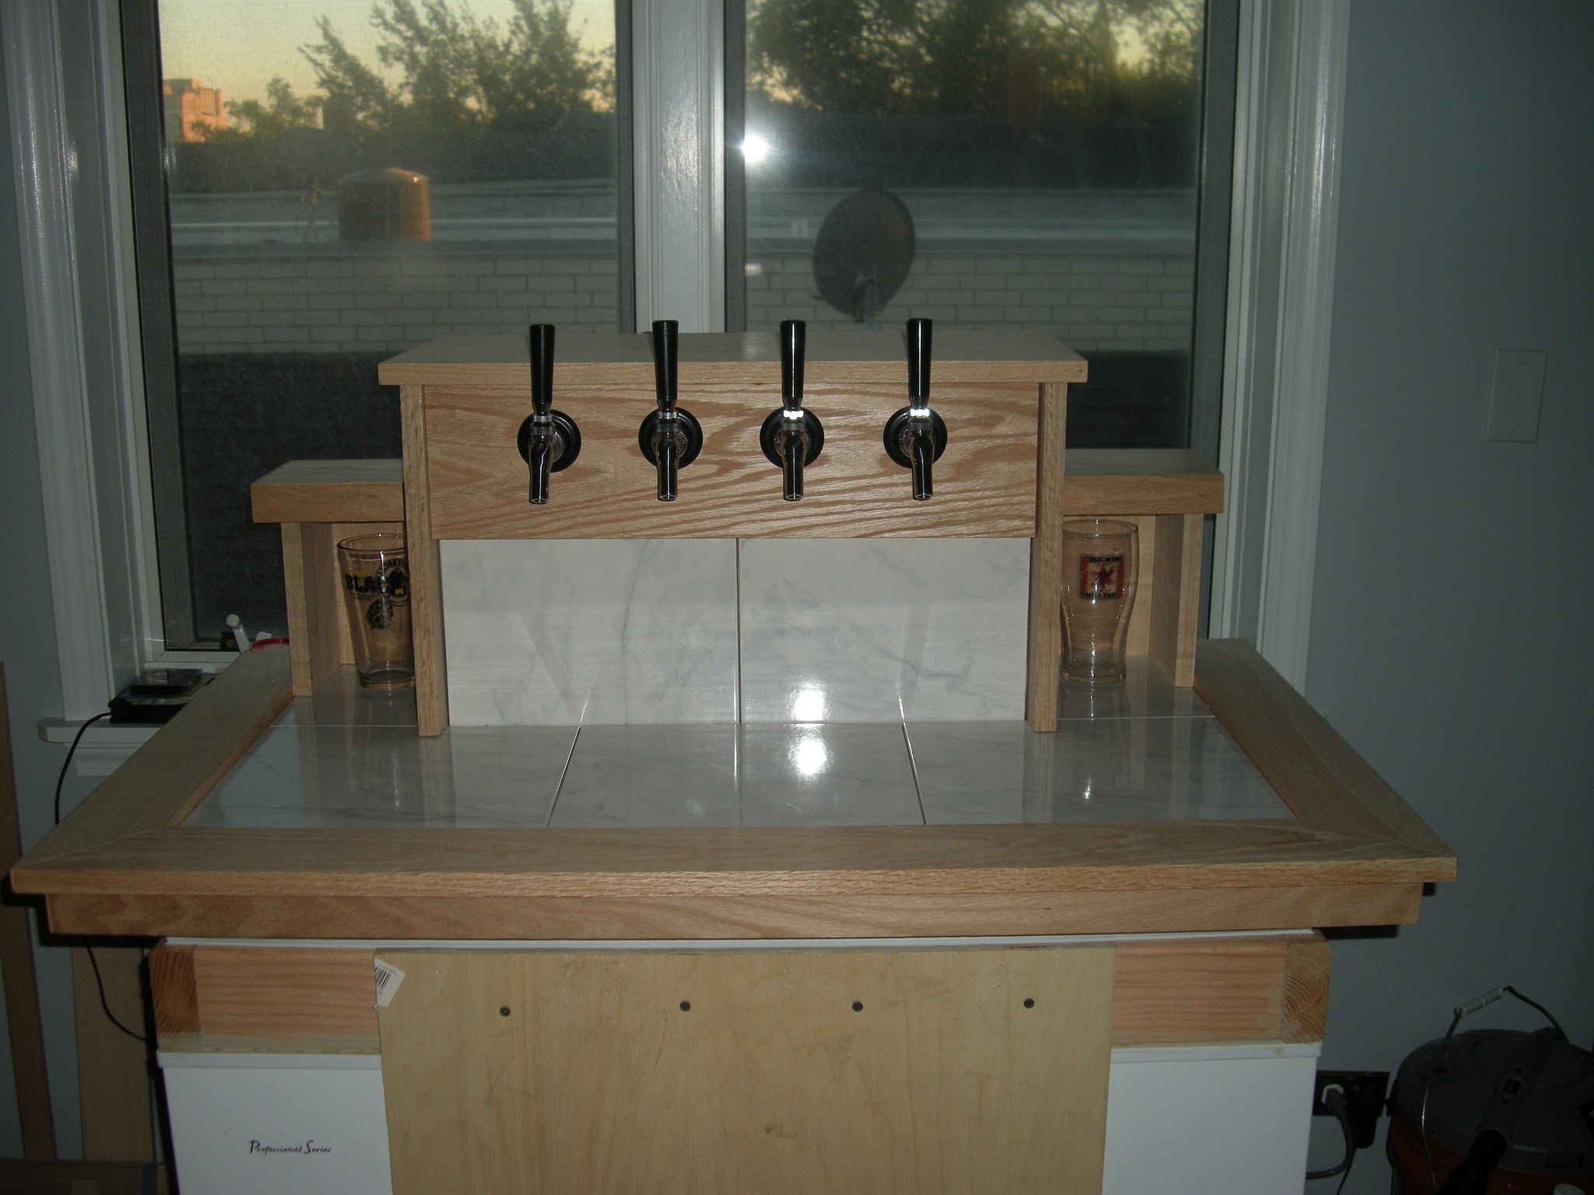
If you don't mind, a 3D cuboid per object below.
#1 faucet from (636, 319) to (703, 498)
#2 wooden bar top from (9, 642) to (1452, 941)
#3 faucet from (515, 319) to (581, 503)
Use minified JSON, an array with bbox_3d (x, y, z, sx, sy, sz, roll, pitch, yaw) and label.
[{"bbox_3d":[-0.112,-0.163,1.476,0.057,0.150,0.092,0,14,-1],"label":"faucet"},{"bbox_3d":[-0.048,0.152,1.537,1.060,0.060,0.580,0,14,-1],"label":"wooden bar top"},{"bbox_3d":[-0.221,-0.162,1.474,0.057,0.150,0.092,0,14,-1],"label":"faucet"}]

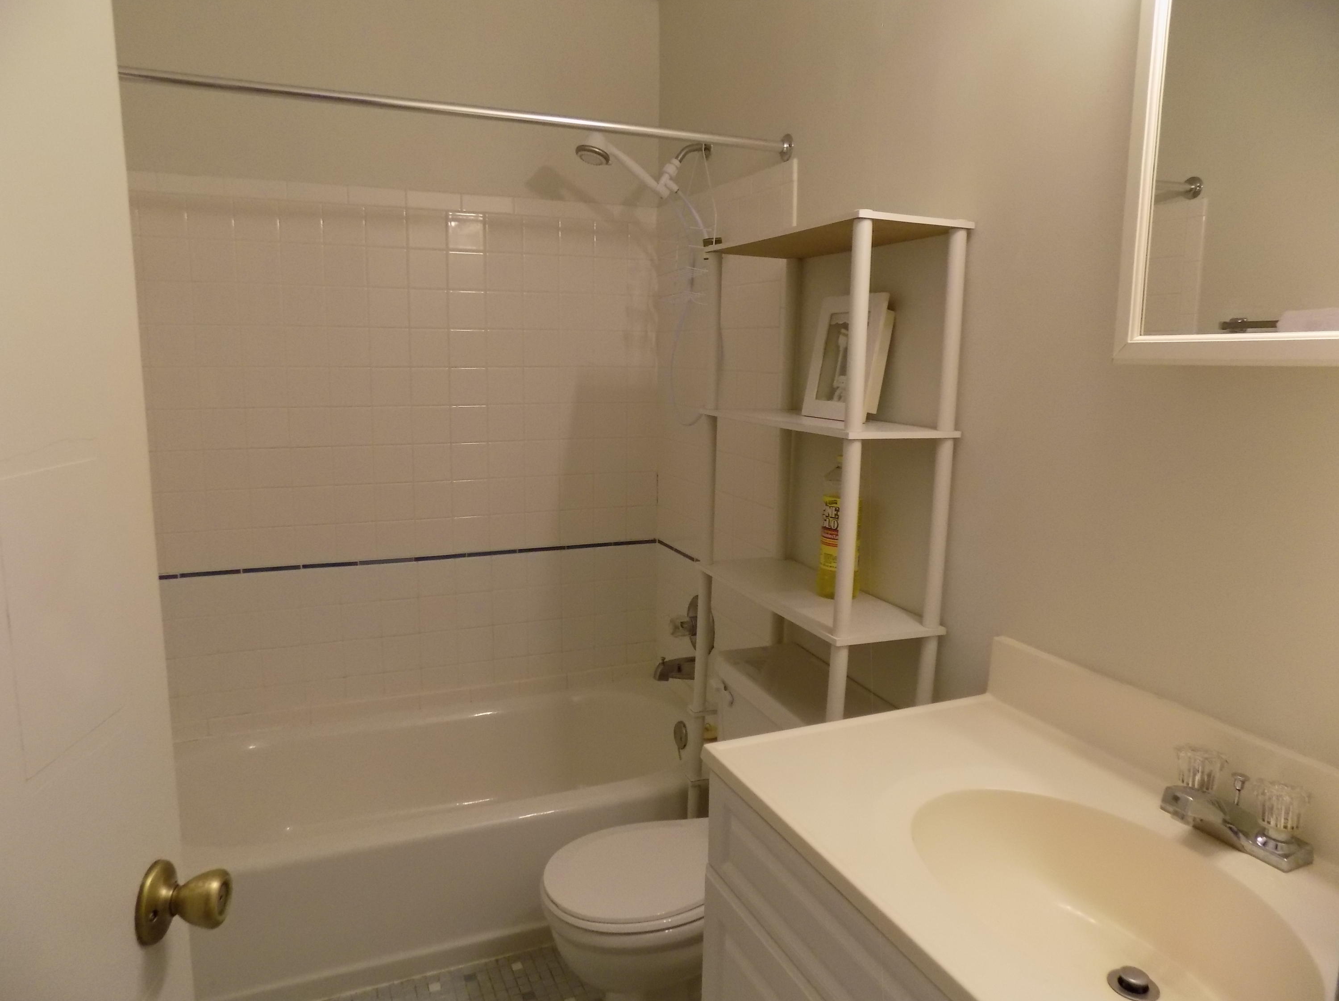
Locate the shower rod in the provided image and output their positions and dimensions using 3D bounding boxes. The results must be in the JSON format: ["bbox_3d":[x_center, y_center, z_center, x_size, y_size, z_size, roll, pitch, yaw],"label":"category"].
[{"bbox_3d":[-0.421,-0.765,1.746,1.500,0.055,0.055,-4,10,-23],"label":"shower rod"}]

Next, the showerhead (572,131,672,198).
[{"bbox_3d":[-0.118,-0.862,2.316,0.265,0.085,0.090,23,-11,-25],"label":"showerhead"}]

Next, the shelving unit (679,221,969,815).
[{"bbox_3d":[0.278,0.289,1.842,0.232,1.619,0.597,-3,10,-23],"label":"shelving unit"}]

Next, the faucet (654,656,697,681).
[{"bbox_3d":[0.026,0.491,2.597,0.152,0.080,0.060,-3,10,-23],"label":"faucet"}]

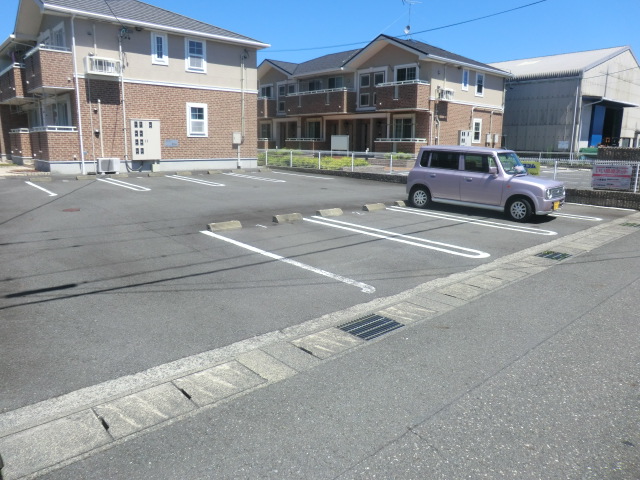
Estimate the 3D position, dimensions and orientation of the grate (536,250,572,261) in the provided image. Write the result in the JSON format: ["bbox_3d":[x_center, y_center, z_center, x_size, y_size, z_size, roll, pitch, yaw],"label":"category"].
[{"bbox_3d":[3.475,0.248,6.574,0.500,0.040,0.360,-9,16,-40],"label":"grate"}]

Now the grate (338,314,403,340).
[{"bbox_3d":[0.458,0.787,3.956,0.500,0.040,0.365,-9,16,-40],"label":"grate"}]

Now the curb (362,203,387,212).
[{"bbox_3d":[1.300,-0.777,10.585,0.600,0.120,0.180,-9,16,-39],"label":"curb"}]

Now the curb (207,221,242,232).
[{"bbox_3d":[-1.706,-0.254,8.038,0.600,0.120,0.180,-9,16,-40],"label":"curb"}]

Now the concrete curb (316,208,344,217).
[{"bbox_3d":[0.212,-0.616,9.789,0.600,0.120,0.180,-9,16,-40],"label":"concrete curb"}]

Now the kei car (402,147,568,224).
[{"bbox_3d":[3.811,-1.375,10.303,1.475,1.505,3.395,-11,17,-43],"label":"kei car"}]

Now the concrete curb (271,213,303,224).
[{"bbox_3d":[-0.639,-0.439,8.939,0.600,0.120,0.180,-9,16,-38],"label":"concrete curb"}]

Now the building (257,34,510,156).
[{"bbox_3d":[3.084,-9.688,32.832,9.100,7.800,18.600,-9,16,-38],"label":"building"}]

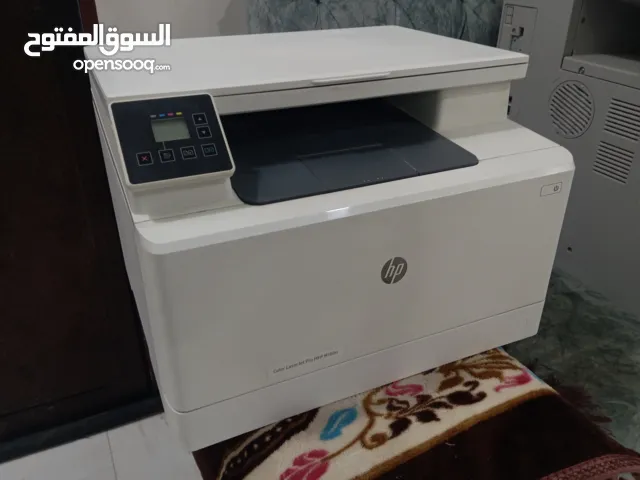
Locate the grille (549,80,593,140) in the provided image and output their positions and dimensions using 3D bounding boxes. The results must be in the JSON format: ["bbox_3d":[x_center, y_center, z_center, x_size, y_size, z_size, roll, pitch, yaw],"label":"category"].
[{"bbox_3d":[0.388,-0.200,0.792,0.009,0.088,0.088,-11,31,-19],"label":"grille"}]

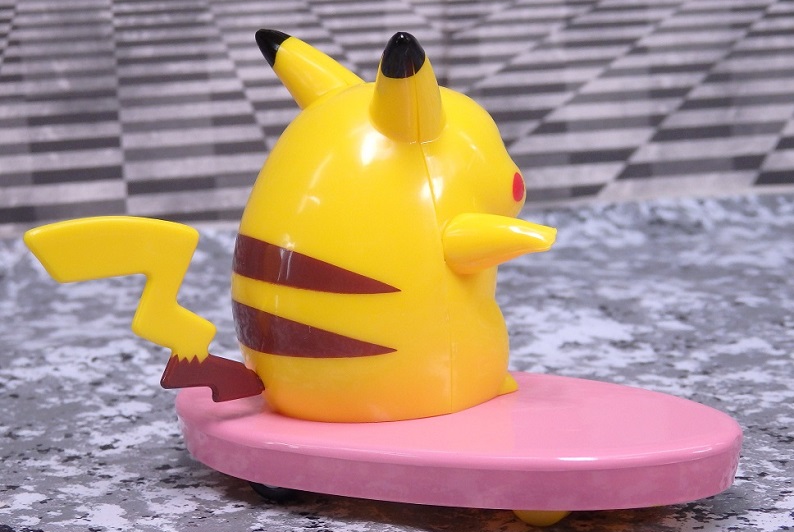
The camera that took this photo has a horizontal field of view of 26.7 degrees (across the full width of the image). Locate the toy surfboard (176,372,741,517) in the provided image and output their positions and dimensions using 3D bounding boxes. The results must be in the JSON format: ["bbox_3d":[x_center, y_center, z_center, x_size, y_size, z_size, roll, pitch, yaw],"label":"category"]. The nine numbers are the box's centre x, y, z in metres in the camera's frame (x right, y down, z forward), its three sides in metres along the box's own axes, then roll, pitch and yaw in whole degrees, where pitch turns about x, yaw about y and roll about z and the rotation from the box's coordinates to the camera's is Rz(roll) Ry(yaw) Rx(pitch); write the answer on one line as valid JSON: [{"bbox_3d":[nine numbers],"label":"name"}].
[{"bbox_3d":[0.008,0.030,0.299,0.107,0.009,0.057,3,12,28],"label":"toy surfboard"}]

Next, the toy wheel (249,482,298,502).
[{"bbox_3d":[-0.021,0.036,0.295,0.011,0.011,0.005,3,12,28],"label":"toy wheel"}]

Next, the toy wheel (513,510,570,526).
[{"bbox_3d":[0.024,0.037,0.276,0.011,0.011,0.005,3,12,28],"label":"toy wheel"}]

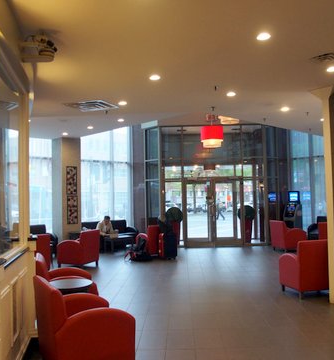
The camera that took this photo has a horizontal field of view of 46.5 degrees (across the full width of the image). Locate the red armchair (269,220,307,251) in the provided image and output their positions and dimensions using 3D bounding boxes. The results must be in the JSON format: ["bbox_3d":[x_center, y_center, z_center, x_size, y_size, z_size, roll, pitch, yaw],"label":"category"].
[{"bbox_3d":[3.342,1.549,10.675,0.700,0.850,0.700,-1,-3,-14],"label":"red armchair"}]

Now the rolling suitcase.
[{"bbox_3d":[0.041,1.677,10.032,0.370,0.670,0.250,0,-3,-30],"label":"rolling suitcase"}]

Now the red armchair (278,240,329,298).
[{"bbox_3d":[2.275,1.370,6.177,0.750,0.850,0.680,0,-3,-12],"label":"red armchair"}]

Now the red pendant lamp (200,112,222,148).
[{"bbox_3d":[1.198,-1.291,10.266,0.590,0.943,0.590,-1,-3,0],"label":"red pendant lamp"}]

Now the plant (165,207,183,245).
[{"bbox_3d":[0.249,1.594,13.565,0.600,1.350,0.600,-1,-3,2],"label":"plant"}]

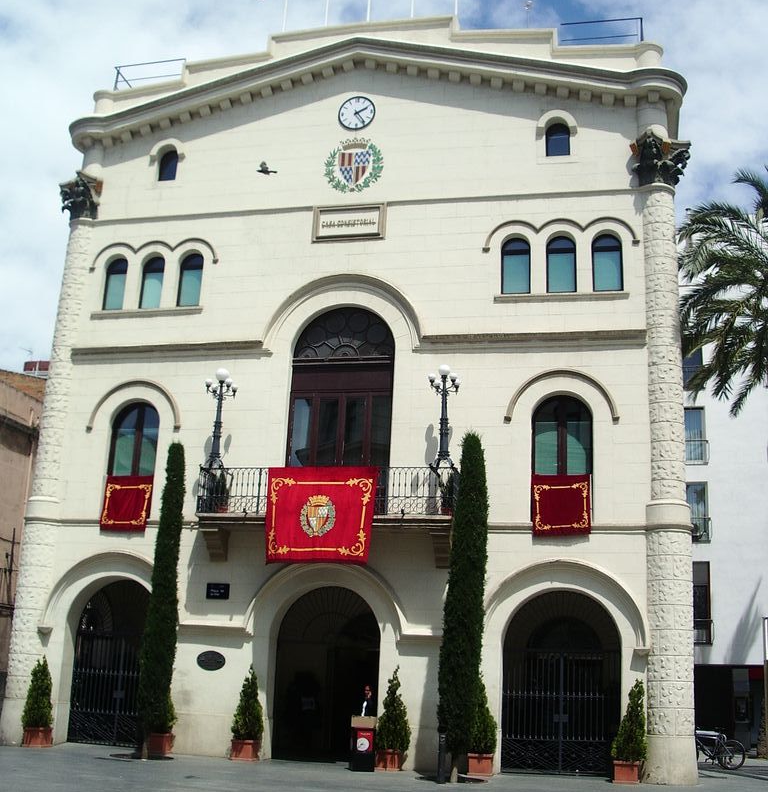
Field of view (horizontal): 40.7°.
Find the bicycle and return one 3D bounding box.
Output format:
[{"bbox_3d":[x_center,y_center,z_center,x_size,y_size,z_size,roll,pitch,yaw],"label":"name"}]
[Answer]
[{"bbox_3d":[7.329,7.938,23.460,1.720,1.000,0.580,2,-13,-2],"label":"bicycle"}]

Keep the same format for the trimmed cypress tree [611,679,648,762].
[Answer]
[{"bbox_3d":[5.229,6.911,22.051,0.769,1.721,0.769,-1,-17,13],"label":"trimmed cypress tree"}]

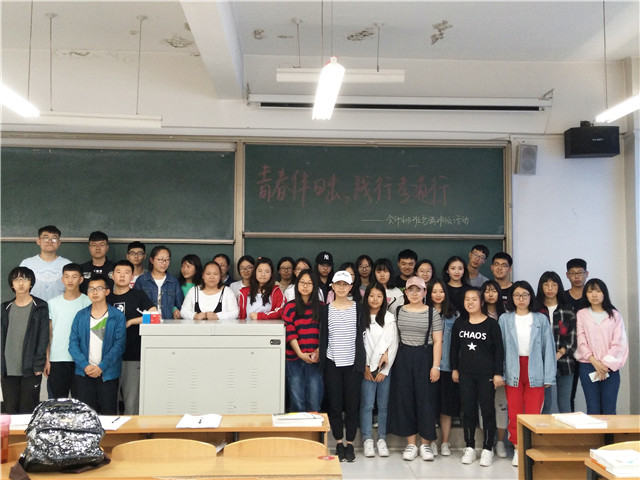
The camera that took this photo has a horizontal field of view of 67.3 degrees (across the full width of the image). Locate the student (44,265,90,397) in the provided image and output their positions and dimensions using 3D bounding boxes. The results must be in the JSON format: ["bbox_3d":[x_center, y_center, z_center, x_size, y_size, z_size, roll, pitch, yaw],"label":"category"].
[{"bbox_3d":[-2.323,1.082,4.414,0.440,1.740,0.270,1,-2,-17],"label":"student"}]

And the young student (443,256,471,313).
[{"bbox_3d":[1.359,0.965,4.767,0.430,1.601,0.280,0,-2,11],"label":"young student"}]

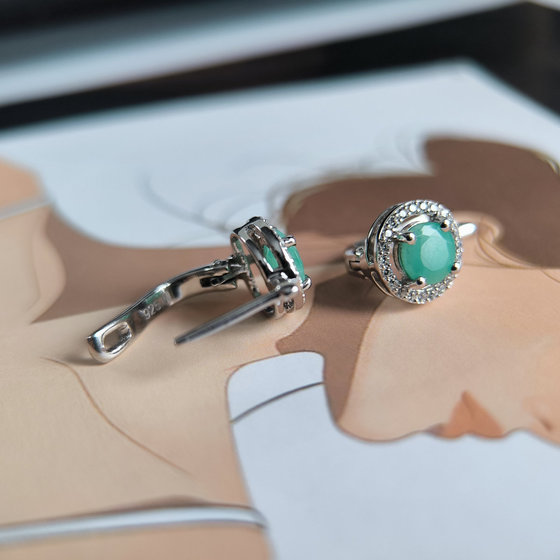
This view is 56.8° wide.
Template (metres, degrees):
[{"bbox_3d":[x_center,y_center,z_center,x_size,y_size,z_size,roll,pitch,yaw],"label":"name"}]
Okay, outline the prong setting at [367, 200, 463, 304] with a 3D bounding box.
[{"bbox_3d":[0.014,-0.003,0.054,0.011,0.011,0.004,-17,9,-19],"label":"prong setting"}]

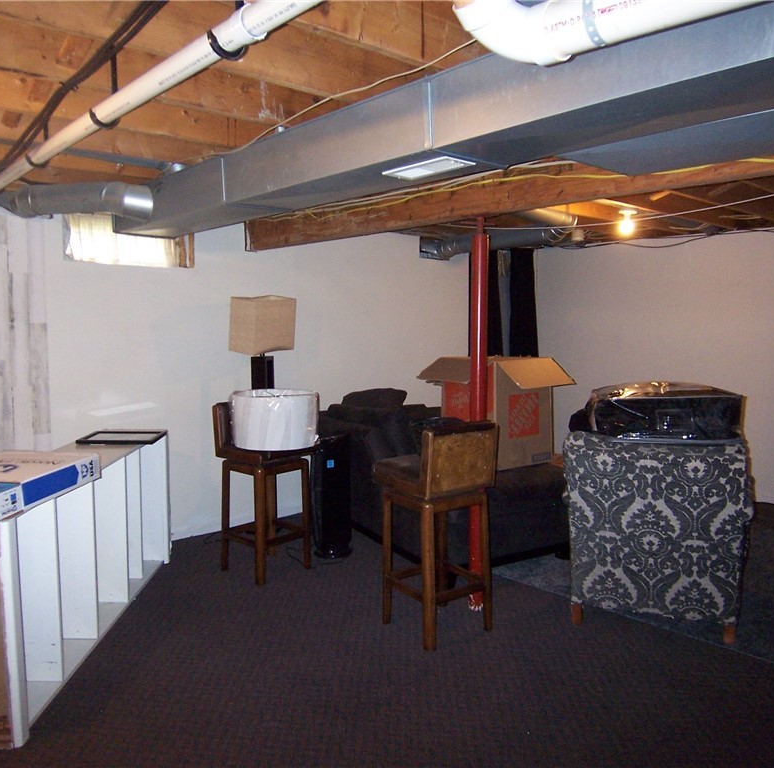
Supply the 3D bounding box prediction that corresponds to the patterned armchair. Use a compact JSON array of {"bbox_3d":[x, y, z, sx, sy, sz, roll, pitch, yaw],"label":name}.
[{"bbox_3d":[1.286,0.642,3.322,0.790,0.870,0.780,2,6,16],"label":"patterned armchair"}]

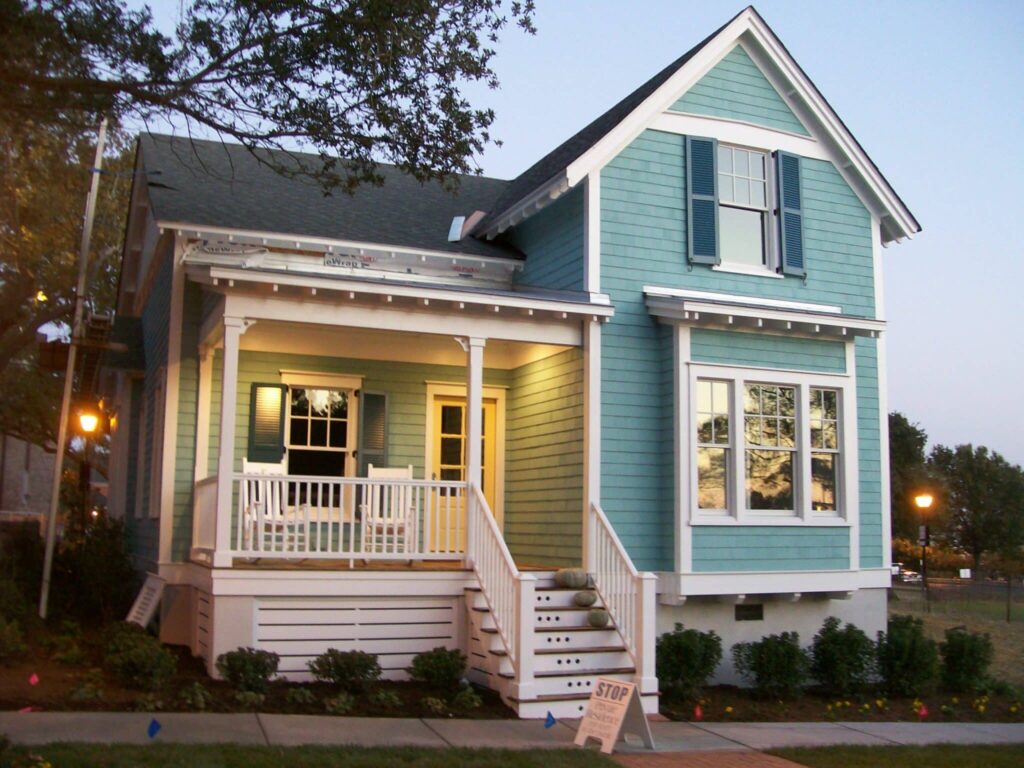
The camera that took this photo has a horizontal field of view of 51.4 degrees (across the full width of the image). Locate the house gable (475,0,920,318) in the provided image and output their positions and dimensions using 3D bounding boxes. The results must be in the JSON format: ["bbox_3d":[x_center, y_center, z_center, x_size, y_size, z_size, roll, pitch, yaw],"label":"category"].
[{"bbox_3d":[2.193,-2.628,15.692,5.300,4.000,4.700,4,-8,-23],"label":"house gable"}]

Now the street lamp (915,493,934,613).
[{"bbox_3d":[11.607,4.747,30.000,0.500,3.420,0.500,4,-8,-22],"label":"street lamp"}]

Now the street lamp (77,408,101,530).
[{"bbox_3d":[-8.304,2.167,20.760,0.420,3.430,0.420,4,-8,-21],"label":"street lamp"}]

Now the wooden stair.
[{"bbox_3d":[0.461,2.577,10.849,1.581,1.285,1.479,4,-8,-22],"label":"wooden stair"}]

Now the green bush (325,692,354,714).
[{"bbox_3d":[-1.503,2.755,9.297,0.260,0.185,0.260,4,-8,-21],"label":"green bush"}]

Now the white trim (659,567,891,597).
[{"bbox_3d":[3.379,2.371,12.825,3.323,0.246,0.460,4,-8,-21],"label":"white trim"}]

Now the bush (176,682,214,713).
[{"bbox_3d":[-2.786,2.729,9.366,0.320,0.260,0.300,4,-8,-23],"label":"bush"}]

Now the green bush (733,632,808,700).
[{"bbox_3d":[3.034,3.250,12.532,0.870,0.820,0.800,4,-8,-23],"label":"green bush"}]

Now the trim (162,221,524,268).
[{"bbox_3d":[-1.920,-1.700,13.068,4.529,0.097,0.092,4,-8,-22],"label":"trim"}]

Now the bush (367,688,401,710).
[{"bbox_3d":[-1.203,2.961,10.071,0.330,0.200,0.300,4,-8,-23],"label":"bush"}]

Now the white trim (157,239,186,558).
[{"bbox_3d":[-3.984,0.151,12.490,0.148,3.774,0.102,4,-8,-22],"label":"white trim"}]

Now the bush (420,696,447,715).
[{"bbox_3d":[-0.740,3.016,10.059,0.250,0.160,0.240,1,-7,0],"label":"bush"}]

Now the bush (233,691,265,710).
[{"bbox_3d":[-2.236,2.672,9.064,0.255,0.168,0.245,4,-8,-22],"label":"bush"}]

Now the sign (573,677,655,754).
[{"bbox_3d":[0.848,2.693,8.705,0.490,0.536,0.439,6,-9,-38],"label":"sign"}]

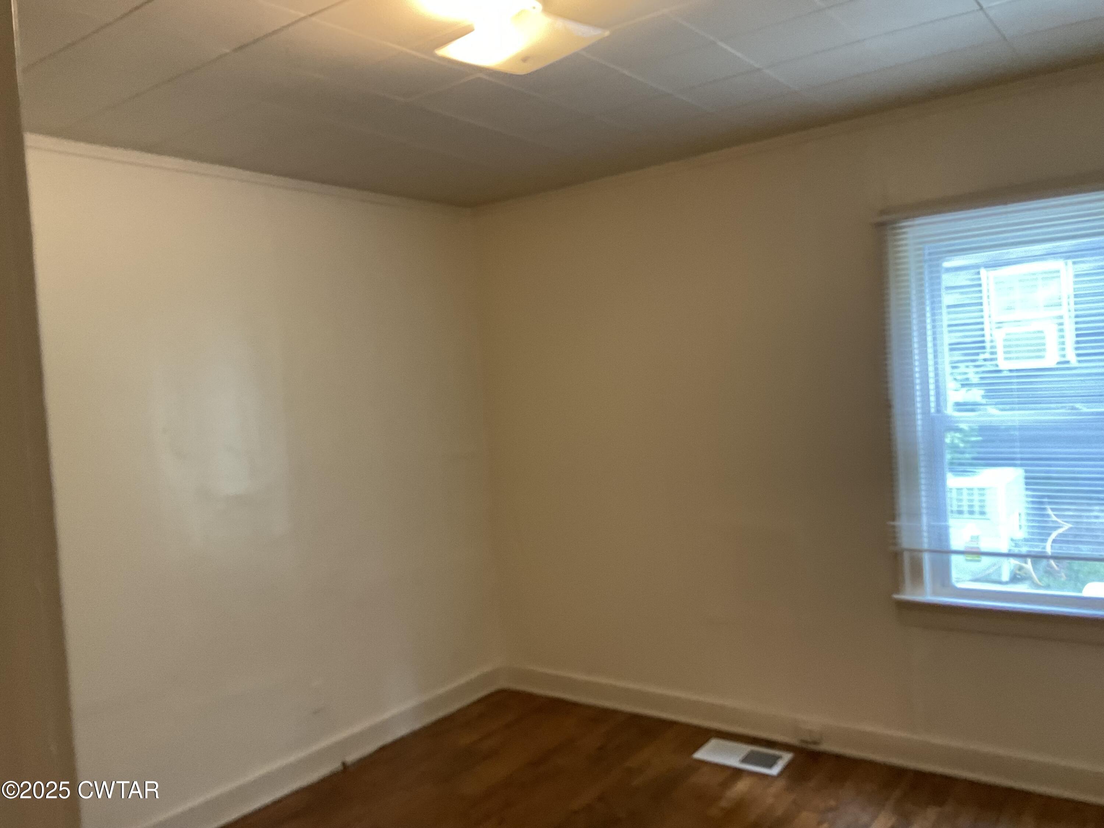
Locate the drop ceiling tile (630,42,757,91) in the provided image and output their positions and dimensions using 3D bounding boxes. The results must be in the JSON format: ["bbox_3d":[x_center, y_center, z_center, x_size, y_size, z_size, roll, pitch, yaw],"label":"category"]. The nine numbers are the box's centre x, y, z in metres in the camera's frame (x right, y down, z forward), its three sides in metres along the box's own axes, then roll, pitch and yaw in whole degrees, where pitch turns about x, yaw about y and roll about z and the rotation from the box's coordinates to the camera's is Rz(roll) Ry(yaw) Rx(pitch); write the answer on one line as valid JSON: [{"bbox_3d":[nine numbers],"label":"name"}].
[{"bbox_3d":[0.424,-1.033,2.758,0.305,0.017,0.305,-3,2,37],"label":"drop ceiling tile"}]

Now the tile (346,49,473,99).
[{"bbox_3d":[-0.427,-0.971,2.638,0.305,0.017,0.305,-3,2,37],"label":"tile"}]

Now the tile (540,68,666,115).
[{"bbox_3d":[0.181,-1.022,2.942,0.305,0.017,0.305,-3,2,37],"label":"tile"}]

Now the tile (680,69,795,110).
[{"bbox_3d":[0.607,-1.053,3.002,0.305,0.017,0.305,-3,2,37],"label":"tile"}]

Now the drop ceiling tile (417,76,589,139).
[{"bbox_3d":[-0.166,-1.001,3.013,0.305,0.017,0.610,-3,2,37],"label":"drop ceiling tile"}]

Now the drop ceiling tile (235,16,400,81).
[{"bbox_3d":[-0.610,-0.951,2.395,0.305,0.017,0.305,-3,2,37],"label":"drop ceiling tile"}]

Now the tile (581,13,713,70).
[{"bbox_3d":[0.242,-1.012,2.515,0.305,0.017,0.305,-3,2,37],"label":"tile"}]

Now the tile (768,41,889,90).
[{"bbox_3d":[0.850,-1.064,2.818,0.305,0.017,0.305,-3,2,37],"label":"tile"}]

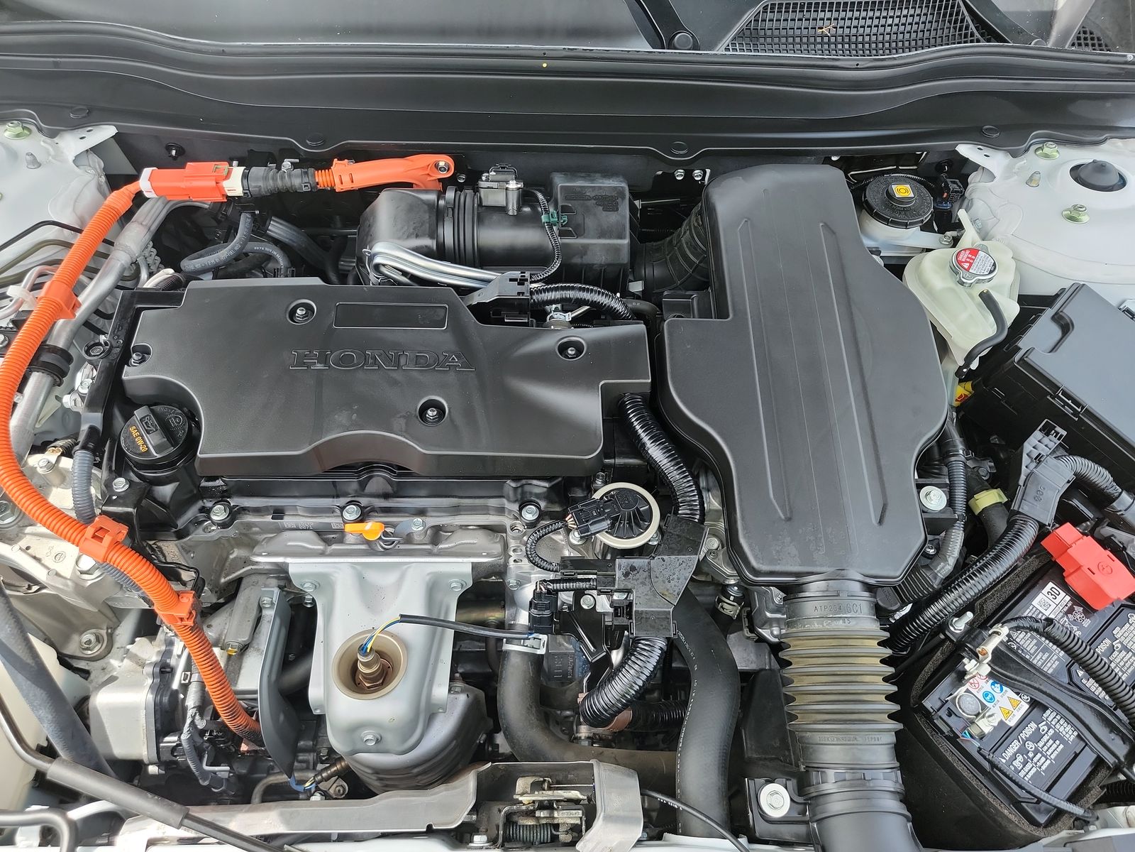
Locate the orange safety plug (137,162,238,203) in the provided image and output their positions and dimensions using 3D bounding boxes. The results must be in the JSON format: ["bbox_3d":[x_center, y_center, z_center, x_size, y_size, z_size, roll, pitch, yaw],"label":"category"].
[{"bbox_3d":[-0.353,-0.227,0.732,0.088,0.030,0.029,0,56,-1],"label":"orange safety plug"}]

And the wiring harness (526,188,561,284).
[{"bbox_3d":[-0.022,-0.180,0.745,0.034,0.051,0.078,0,56,-1],"label":"wiring harness"}]

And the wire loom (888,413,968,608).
[{"bbox_3d":[0.331,0.075,0.725,0.075,0.093,0.156,0,56,-1],"label":"wire loom"}]

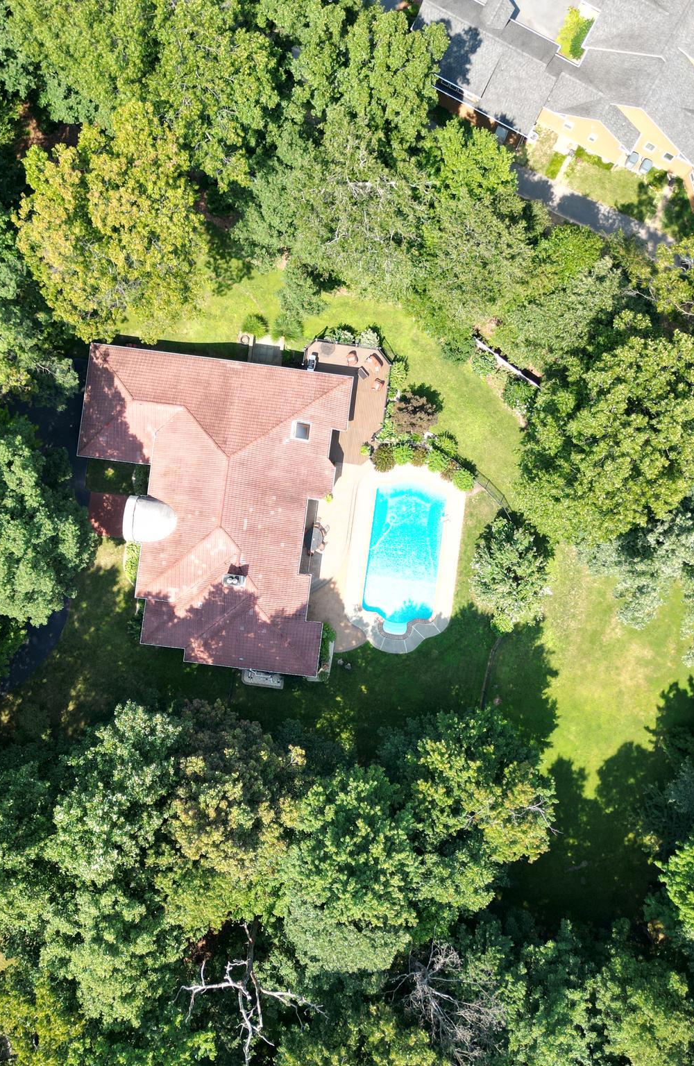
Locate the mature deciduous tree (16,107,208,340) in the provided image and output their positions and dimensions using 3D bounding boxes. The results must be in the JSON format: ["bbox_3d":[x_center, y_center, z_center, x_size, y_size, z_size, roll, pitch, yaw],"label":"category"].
[{"bbox_3d":[-17.090,-22.430,74.100,13.340,19.760,14.330,0,90,0],"label":"mature deciduous tree"}]

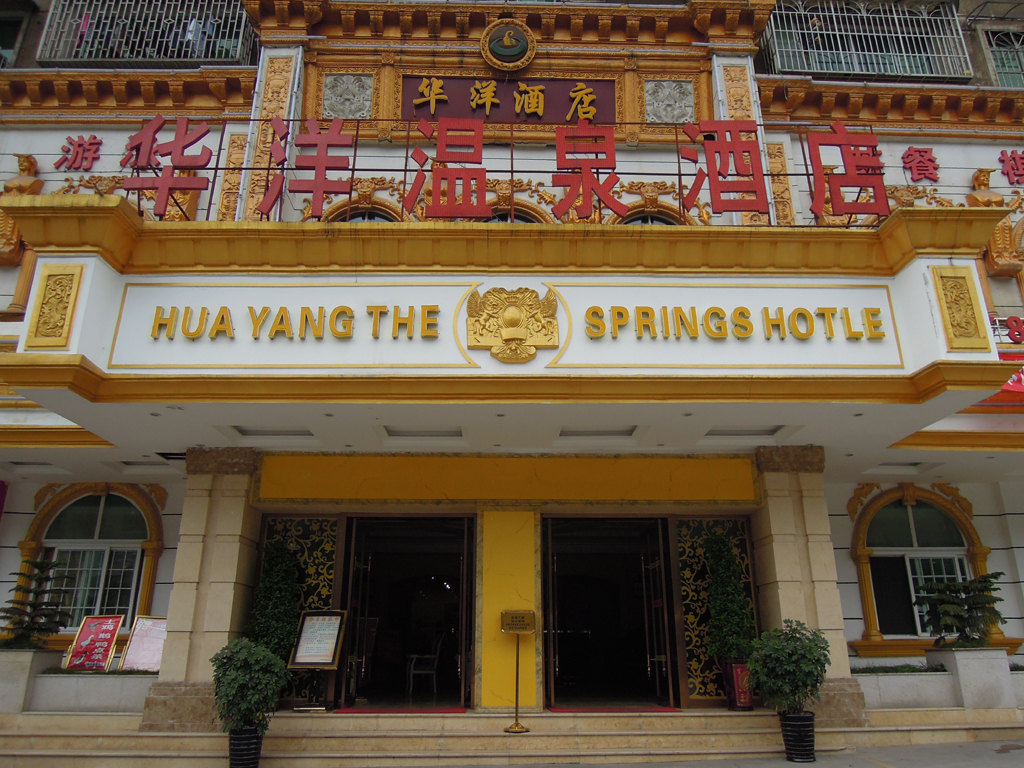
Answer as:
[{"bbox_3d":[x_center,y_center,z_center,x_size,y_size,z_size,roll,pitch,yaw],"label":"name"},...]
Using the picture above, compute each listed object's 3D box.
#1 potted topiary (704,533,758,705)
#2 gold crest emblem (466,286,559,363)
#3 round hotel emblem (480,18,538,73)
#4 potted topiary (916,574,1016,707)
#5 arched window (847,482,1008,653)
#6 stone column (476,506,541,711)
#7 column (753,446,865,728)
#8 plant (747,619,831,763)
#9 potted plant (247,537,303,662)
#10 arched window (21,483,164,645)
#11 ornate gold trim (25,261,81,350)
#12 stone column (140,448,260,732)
[{"bbox_3d":[2.583,2.752,8.366,0.560,1.977,0.520,0,-19,-1],"label":"potted topiary"},{"bbox_3d":[0.006,-0.680,8.237,1.062,0.917,0.193,0,-19,-1],"label":"gold crest emblem"},{"bbox_3d":[-0.056,-5.689,11.922,0.930,0.950,0.170,0,-10,-1],"label":"round hotel emblem"},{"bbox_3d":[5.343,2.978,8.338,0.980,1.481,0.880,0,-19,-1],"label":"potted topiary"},{"bbox_3d":[5.825,2.590,10.063,2.030,2.350,0.250,0,-19,-1],"label":"arched window"},{"bbox_3d":[-0.045,2.691,8.658,0.730,2.326,0.400,0,-19,-1],"label":"stone column"},{"bbox_3d":[3.435,2.346,8.522,1.000,3.128,0.850,0,-19,-1],"label":"column"},{"bbox_3d":[2.772,3.019,7.078,0.820,1.292,0.800,0,-19,-1],"label":"plant"},{"bbox_3d":[-2.754,2.764,8.265,0.580,1.852,0.520,0,-19,-1],"label":"potted plant"},{"bbox_3d":[-5.804,2.498,9.884,2.000,2.272,0.250,0,-19,-1],"label":"arched window"},{"bbox_3d":[-4.581,-0.769,7.121,0.420,0.943,0.070,0,-19,-1],"label":"ornate gold trim"},{"bbox_3d":[-3.534,2.342,8.397,1.000,3.115,0.850,0,-19,-1],"label":"stone column"}]

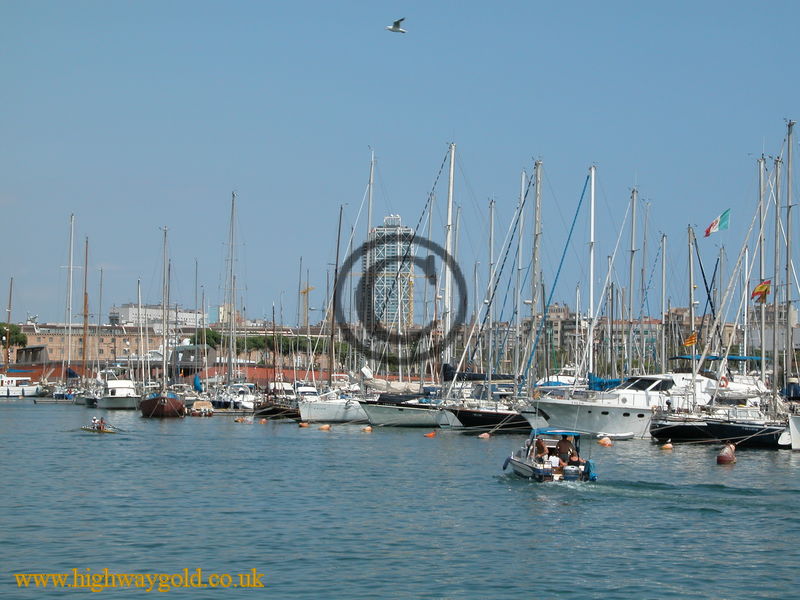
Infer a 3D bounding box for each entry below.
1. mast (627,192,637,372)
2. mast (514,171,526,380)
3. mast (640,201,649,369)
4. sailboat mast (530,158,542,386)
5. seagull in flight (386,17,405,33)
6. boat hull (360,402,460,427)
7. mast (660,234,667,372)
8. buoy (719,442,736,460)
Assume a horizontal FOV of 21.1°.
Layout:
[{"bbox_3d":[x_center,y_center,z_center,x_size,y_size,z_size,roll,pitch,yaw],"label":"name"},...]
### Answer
[{"bbox_3d":[16.005,-0.598,148.112,0.250,14.072,0.250,0,-2,0],"label":"mast"},{"bbox_3d":[8.598,-0.896,154.000,0.260,17.000,0.260,2,-2,-12],"label":"mast"},{"bbox_3d":[19.963,-0.581,175.128,0.240,14.766,0.240,0,-2,0],"label":"mast"},{"bbox_3d":[9.359,-1.213,149.000,0.280,17.000,0.280,2,-2,-12],"label":"sailboat mast"},{"bbox_3d":[-0.088,-6.922,54.000,0.570,0.420,1.150,0,-2,3],"label":"seagull in flight"},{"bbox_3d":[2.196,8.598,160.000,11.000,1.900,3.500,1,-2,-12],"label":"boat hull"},{"bbox_3d":[19.047,0.859,155.065,0.230,11.044,0.230,0,-2,0],"label":"mast"},{"bbox_3d":[14.244,6.665,93.624,0.820,0.950,0.820,0,-2,0],"label":"buoy"}]

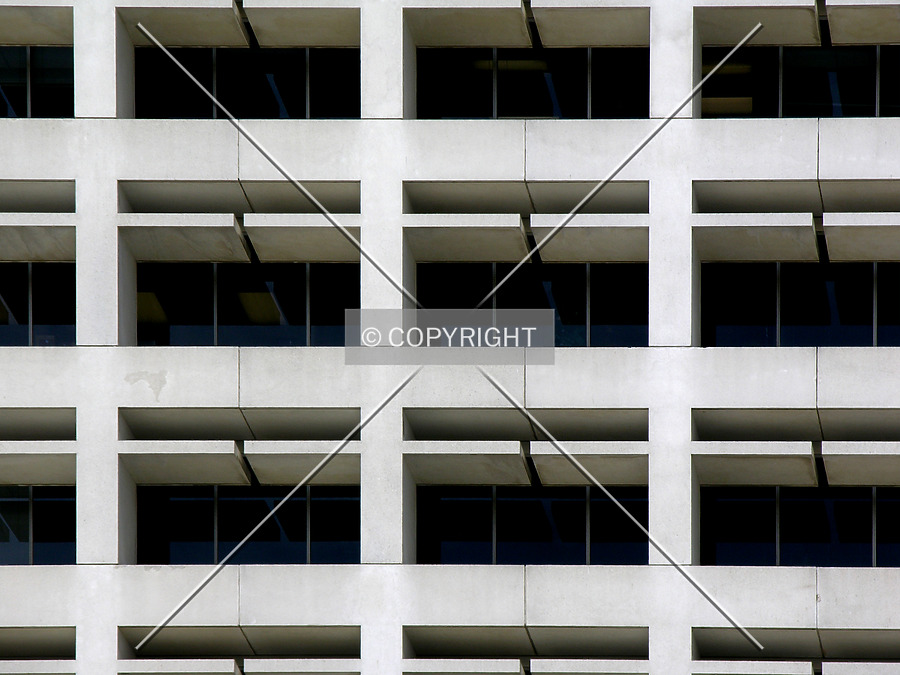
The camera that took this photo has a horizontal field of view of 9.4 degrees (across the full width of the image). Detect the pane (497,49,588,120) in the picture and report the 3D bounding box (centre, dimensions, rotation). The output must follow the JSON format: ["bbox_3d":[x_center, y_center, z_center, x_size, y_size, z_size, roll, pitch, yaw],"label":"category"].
[{"bbox_3d":[1.510,-4.167,90.107,1.518,1.275,0.100,0,-9,2],"label":"pane"}]

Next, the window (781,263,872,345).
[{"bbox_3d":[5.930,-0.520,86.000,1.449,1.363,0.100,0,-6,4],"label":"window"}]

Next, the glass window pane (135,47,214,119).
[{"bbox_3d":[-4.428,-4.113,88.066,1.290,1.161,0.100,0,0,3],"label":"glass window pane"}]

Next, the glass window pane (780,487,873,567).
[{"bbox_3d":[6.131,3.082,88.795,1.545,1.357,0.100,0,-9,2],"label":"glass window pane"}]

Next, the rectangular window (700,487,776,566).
[{"bbox_3d":[4.711,3.084,88.845,1.237,1.358,0.100,0,-9,2],"label":"rectangular window"}]

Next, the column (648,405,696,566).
[{"bbox_3d":[3.523,2.381,87.239,0.703,2.556,0.900,0,0,3],"label":"column"}]

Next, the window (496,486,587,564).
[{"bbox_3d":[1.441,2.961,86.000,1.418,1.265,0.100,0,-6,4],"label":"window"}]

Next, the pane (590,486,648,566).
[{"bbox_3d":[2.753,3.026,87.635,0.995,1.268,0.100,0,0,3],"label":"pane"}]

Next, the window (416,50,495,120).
[{"bbox_3d":[0.083,-4.169,90.157,1.271,1.276,0.100,0,-9,2],"label":"window"}]

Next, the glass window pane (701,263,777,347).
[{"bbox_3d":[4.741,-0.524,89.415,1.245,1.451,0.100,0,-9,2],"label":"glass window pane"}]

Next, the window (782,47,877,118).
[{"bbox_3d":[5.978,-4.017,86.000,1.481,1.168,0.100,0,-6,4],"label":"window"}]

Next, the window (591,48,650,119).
[{"bbox_3d":[2.854,-4.165,90.059,1.072,1.274,0.100,0,-9,2],"label":"window"}]

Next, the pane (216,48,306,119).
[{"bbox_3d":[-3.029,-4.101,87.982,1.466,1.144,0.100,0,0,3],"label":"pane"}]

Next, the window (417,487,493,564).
[{"bbox_3d":[0.082,3.081,89.009,1.255,1.343,0.100,0,-9,2],"label":"window"}]

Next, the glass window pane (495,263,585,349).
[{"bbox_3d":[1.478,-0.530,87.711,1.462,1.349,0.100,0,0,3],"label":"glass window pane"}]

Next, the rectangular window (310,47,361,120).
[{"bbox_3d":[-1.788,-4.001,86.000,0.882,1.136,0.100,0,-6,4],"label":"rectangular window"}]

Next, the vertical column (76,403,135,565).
[{"bbox_3d":[-5.388,2.284,85.400,0.680,2.534,0.850,0,-6,4],"label":"vertical column"}]

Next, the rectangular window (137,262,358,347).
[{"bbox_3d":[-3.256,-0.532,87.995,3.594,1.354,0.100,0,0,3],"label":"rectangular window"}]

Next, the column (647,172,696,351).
[{"bbox_3d":[3.480,-1.189,85.400,0.680,2.659,0.850,0,-6,4],"label":"column"}]

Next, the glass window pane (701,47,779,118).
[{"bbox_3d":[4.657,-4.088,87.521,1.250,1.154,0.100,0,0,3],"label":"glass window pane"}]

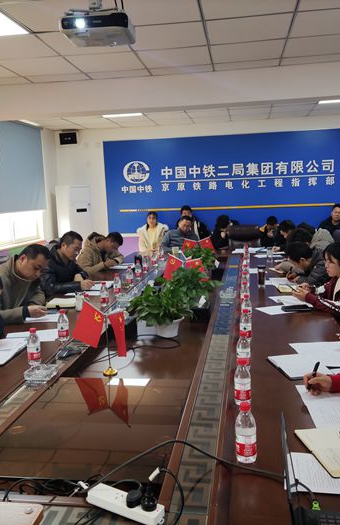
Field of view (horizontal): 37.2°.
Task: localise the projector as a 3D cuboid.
[{"bbox_3d":[-0.336,-1.122,2.403,0.305,0.095,0.250,-2,8,3],"label":"projector"}]

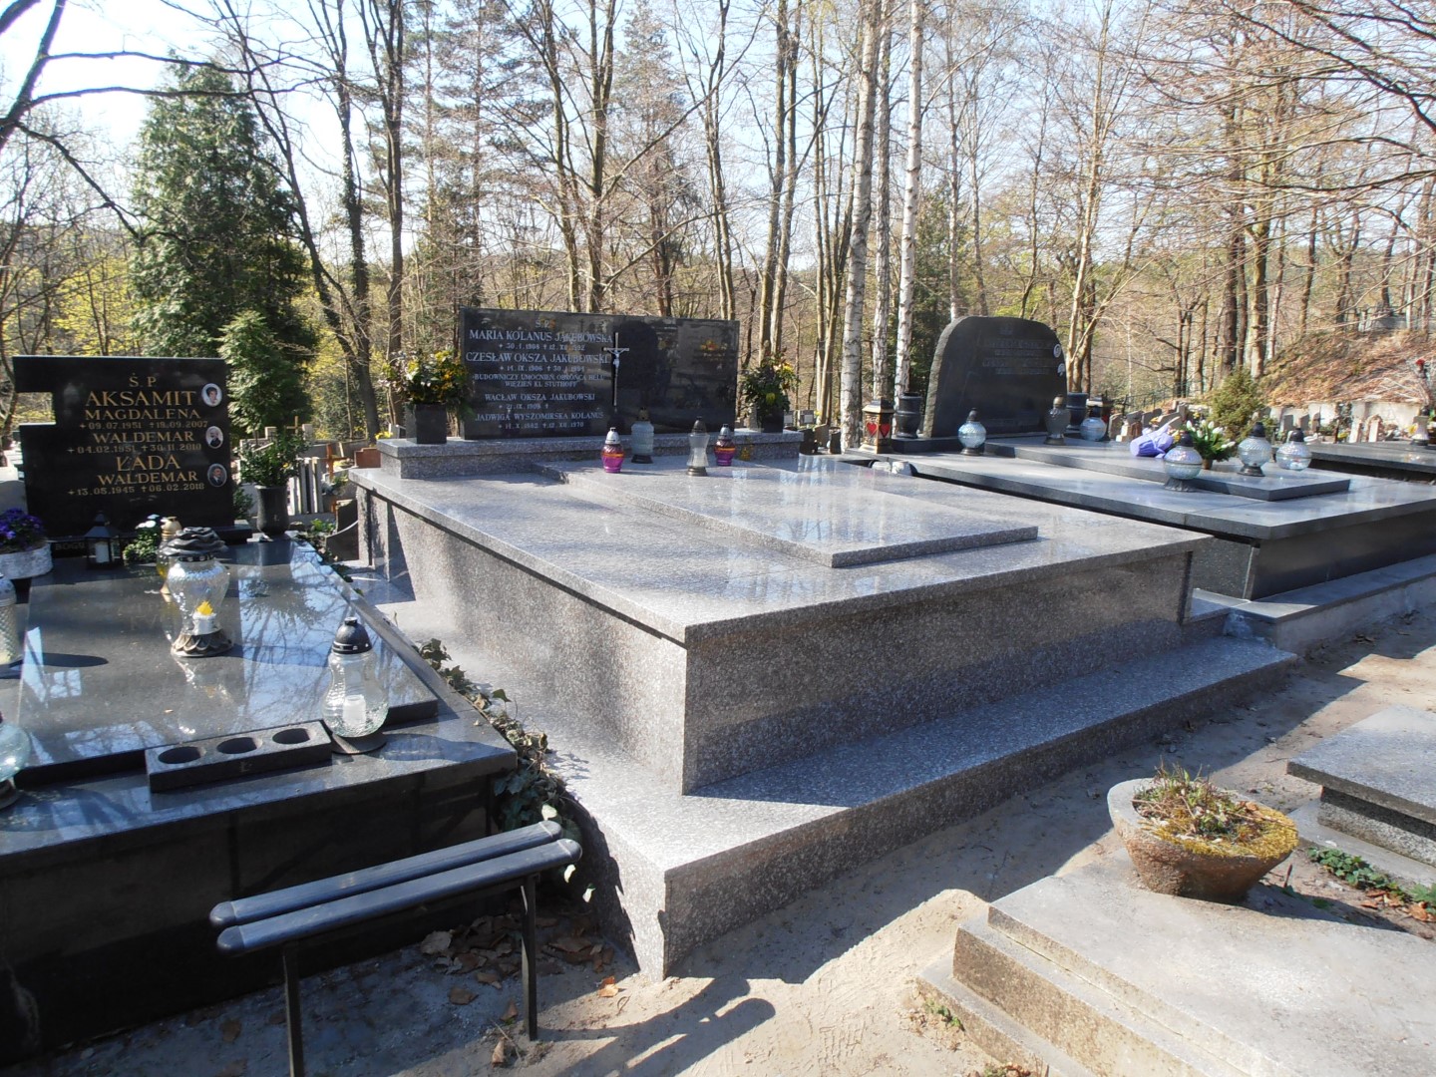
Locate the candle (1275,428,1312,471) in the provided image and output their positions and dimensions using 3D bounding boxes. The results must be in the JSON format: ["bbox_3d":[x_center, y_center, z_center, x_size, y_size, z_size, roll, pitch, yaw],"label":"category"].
[{"bbox_3d":[3.492,-0.514,6.017,0.182,0.308,0.182,-6,14,-36],"label":"candle"}]

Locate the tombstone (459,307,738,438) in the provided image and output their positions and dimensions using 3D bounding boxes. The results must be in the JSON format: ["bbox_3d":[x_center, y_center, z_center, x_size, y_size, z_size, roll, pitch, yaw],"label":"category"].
[{"bbox_3d":[-0.573,-0.860,5.269,1.635,0.624,0.065,-6,14,-36],"label":"tombstone"}]

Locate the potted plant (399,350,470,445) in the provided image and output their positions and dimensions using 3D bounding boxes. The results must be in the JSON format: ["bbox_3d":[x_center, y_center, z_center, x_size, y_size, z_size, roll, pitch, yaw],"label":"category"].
[{"bbox_3d":[-1.356,-0.672,4.716,0.322,0.430,0.322,-6,15,-36],"label":"potted plant"}]

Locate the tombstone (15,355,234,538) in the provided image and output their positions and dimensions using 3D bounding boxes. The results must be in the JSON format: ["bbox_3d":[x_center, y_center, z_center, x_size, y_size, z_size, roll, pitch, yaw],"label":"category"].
[{"bbox_3d":[-2.275,-0.358,3.858,0.689,0.668,0.070,-5,13,-31],"label":"tombstone"}]

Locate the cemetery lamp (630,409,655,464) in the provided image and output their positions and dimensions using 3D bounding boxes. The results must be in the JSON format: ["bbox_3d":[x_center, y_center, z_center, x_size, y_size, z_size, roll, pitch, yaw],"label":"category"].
[{"bbox_3d":[-0.377,-0.517,4.989,0.121,0.273,0.121,2,11,0],"label":"cemetery lamp"}]

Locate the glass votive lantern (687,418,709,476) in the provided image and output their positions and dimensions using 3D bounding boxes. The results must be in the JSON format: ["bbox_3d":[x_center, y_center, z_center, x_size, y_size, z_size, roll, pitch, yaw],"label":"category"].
[{"bbox_3d":[-0.091,-0.444,4.799,0.106,0.276,0.106,3,12,-1],"label":"glass votive lantern"}]

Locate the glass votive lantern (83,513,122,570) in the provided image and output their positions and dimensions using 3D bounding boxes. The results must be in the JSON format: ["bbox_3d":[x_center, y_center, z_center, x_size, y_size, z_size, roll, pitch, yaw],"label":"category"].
[{"bbox_3d":[-2.177,0.004,3.518,0.088,0.196,0.088,1,11,-8],"label":"glass votive lantern"}]

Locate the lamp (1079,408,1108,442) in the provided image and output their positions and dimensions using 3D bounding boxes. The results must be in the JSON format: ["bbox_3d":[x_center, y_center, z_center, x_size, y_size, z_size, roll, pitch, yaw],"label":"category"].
[{"bbox_3d":[2.678,-0.789,7.095,0.182,0.308,0.182,-6,14,-36],"label":"lamp"}]

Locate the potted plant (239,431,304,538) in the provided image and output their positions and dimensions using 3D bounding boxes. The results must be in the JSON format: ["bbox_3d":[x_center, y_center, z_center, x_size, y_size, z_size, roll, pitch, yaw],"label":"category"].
[{"bbox_3d":[-1.997,-0.245,4.420,0.272,0.462,0.272,-6,15,-36],"label":"potted plant"}]

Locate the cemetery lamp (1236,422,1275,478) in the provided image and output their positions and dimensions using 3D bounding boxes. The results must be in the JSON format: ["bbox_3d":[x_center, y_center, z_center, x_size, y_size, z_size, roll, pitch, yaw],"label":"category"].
[{"bbox_3d":[2.935,-0.491,5.434,0.188,0.291,0.188,-6,15,-36],"label":"cemetery lamp"}]

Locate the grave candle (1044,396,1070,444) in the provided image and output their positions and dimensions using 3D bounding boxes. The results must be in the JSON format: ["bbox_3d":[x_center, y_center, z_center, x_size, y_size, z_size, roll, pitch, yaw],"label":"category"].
[{"bbox_3d":[2.325,-0.815,6.821,0.169,0.340,0.169,-6,14,-36],"label":"grave candle"}]

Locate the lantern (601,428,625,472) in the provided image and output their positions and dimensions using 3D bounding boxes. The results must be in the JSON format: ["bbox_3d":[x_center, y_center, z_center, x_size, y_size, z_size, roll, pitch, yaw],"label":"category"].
[{"bbox_3d":[-0.501,-0.426,4.779,0.105,0.214,0.105,3,12,-1],"label":"lantern"}]

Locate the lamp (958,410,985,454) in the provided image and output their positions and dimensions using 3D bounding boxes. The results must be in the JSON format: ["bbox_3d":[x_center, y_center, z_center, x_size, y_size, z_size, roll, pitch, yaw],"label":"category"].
[{"bbox_3d":[1.617,-0.670,6.250,0.173,0.285,0.173,-6,15,-36],"label":"lamp"}]

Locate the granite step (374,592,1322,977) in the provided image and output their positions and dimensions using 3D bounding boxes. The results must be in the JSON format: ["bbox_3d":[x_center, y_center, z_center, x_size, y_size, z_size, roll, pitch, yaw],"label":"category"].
[{"bbox_3d":[0.202,0.437,4.345,3.059,0.256,3.054,-6,15,-36],"label":"granite step"}]

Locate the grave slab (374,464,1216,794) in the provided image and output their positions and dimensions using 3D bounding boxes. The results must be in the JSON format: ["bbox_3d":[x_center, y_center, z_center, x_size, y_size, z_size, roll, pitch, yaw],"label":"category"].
[{"bbox_3d":[0.139,0.026,4.476,2.650,0.485,2.871,-6,15,-36],"label":"grave slab"}]

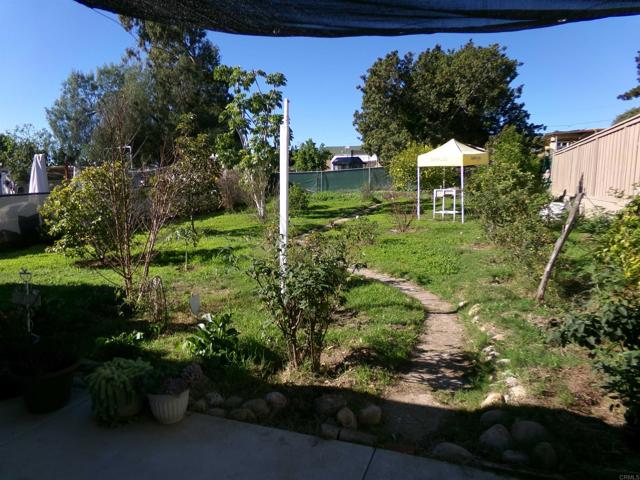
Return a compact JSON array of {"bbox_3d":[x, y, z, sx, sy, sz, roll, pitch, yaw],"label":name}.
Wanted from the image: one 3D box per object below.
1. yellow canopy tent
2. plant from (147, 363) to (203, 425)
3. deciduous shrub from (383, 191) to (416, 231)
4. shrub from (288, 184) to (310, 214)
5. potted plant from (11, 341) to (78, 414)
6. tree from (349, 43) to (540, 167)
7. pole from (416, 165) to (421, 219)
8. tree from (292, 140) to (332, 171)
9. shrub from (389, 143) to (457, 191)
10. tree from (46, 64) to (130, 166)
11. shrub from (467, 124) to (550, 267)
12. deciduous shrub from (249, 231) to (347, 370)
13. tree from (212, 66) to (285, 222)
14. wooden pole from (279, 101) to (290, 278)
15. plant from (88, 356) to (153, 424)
[{"bbox_3d":[4.192,-1.875,13.953,1.540,2.532,1.540,-6,9,-43],"label":"yellow canopy tent"},{"bbox_3d":[-0.912,0.955,2.800,0.325,0.280,0.300,0,7,0],"label":"plant"},{"bbox_3d":[1.950,-0.700,10.900,0.750,1.000,0.720,0,7,0],"label":"deciduous shrub"},{"bbox_3d":[-0.823,-1.498,16.236,0.900,1.057,0.900,0,7,0],"label":"shrub"},{"bbox_3d":[-1.978,0.967,3.186,0.470,0.450,0.470,0,7,0],"label":"potted plant"},{"bbox_3d":[8.100,-7.200,29.000,11.600,8.300,9.800,0,7,0],"label":"tree"},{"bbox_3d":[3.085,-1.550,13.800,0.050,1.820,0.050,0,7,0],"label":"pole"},{"bbox_3d":[-0.718,-6.536,37.492,3.400,4.001,3.400,0,7,0],"label":"tree"},{"bbox_3d":[5.754,-3.973,24.201,4.000,2.640,3.600,0,7,0],"label":"shrub"},{"bbox_3d":[-18.346,-9.202,35.162,6.800,9.054,6.500,0,7,0],"label":"tree"},{"bbox_3d":[3.190,-0.690,7.500,1.300,2.280,1.300,0,7,0],"label":"shrub"},{"bbox_3d":[-0.173,0.523,3.737,0.840,1.095,0.800,0,7,0],"label":"deciduous shrub"},{"bbox_3d":[-2.215,-3.043,14.140,2.350,4.786,2.300,0,7,0],"label":"tree"},{"bbox_3d":[-0.398,-0.440,5.000,0.090,2.220,0.090,0,7,0],"label":"wooden pole"},{"bbox_3d":[-1.257,0.930,2.800,0.370,0.300,0.340,0,7,0],"label":"plant"}]

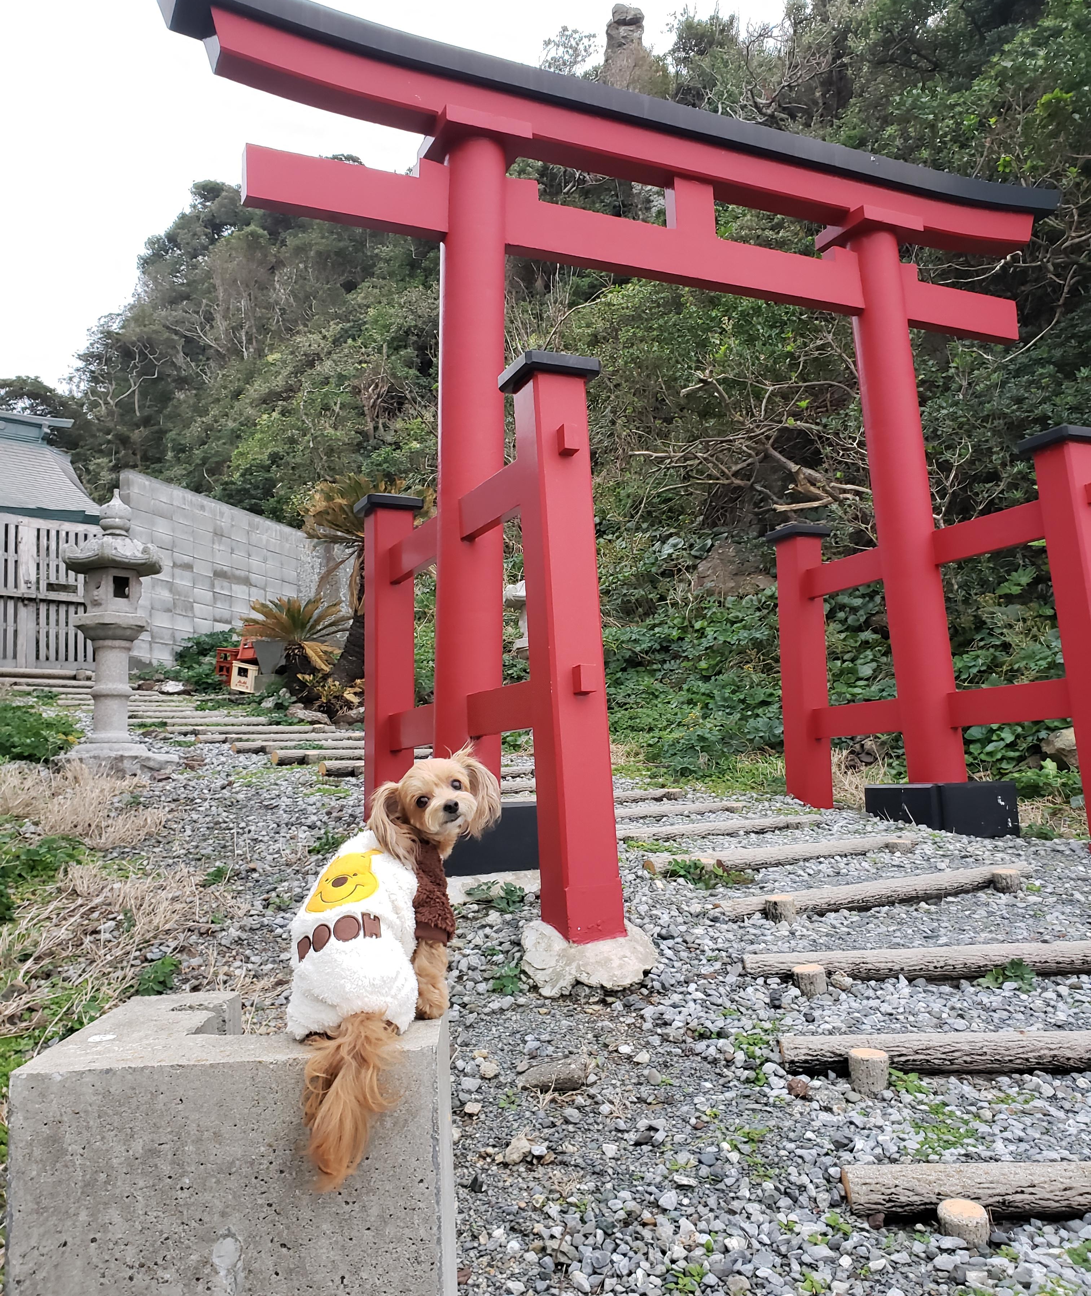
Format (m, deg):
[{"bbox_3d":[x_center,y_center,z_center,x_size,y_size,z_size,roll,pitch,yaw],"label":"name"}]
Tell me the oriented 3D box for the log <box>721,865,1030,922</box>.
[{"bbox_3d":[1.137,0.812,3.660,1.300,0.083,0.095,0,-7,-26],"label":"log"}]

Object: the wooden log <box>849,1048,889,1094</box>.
[{"bbox_3d":[0.794,1.038,2.680,0.094,0.090,0.094,-2,-7,0],"label":"wooden log"}]

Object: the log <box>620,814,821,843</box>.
[{"bbox_3d":[0.696,0.764,4.630,1.198,0.073,0.085,1,-8,-27],"label":"log"}]

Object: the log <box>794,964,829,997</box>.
[{"bbox_3d":[0.782,0.981,3.220,0.093,0.075,0.093,-2,-7,0],"label":"log"}]

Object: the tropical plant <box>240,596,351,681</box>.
[{"bbox_3d":[-2.306,-0.068,10.100,1.020,0.820,1.000,-1,-7,-11],"label":"tropical plant"}]

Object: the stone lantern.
[{"bbox_3d":[-2.898,-0.100,7.400,0.730,1.920,0.730,-9,-10,44],"label":"stone lantern"}]

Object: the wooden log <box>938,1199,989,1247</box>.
[{"bbox_3d":[0.814,1.121,2.130,0.094,0.065,0.094,-2,-7,0],"label":"wooden log"}]

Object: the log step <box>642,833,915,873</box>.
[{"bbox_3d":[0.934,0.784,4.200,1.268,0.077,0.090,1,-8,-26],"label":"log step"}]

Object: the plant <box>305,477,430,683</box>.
[{"bbox_3d":[-1.682,-0.654,10.400,1.250,2.000,1.200,-1,-7,-11],"label":"plant"}]

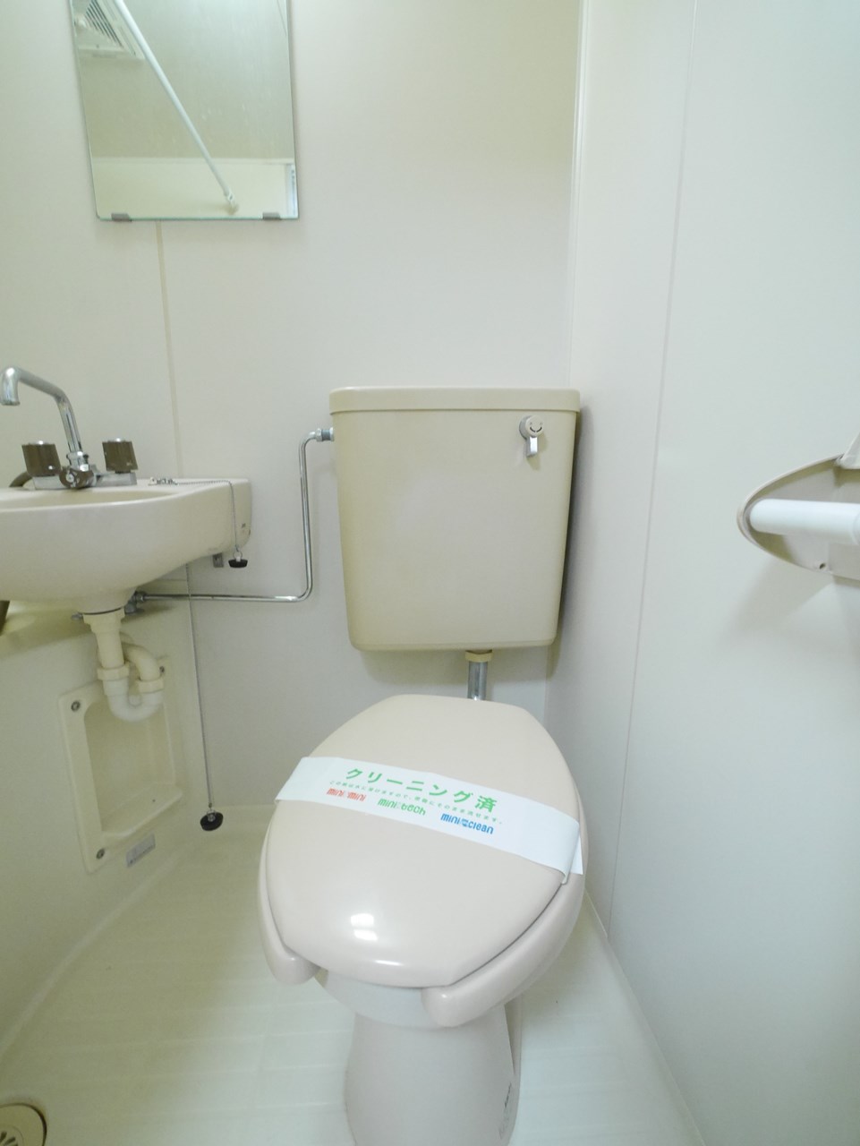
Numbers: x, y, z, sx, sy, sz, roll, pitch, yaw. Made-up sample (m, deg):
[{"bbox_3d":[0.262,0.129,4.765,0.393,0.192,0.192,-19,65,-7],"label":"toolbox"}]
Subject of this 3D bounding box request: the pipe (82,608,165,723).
[{"bbox_3d":[-0.506,0.153,0.772,0.090,0.210,0.125,0,11,0],"label":"pipe"}]

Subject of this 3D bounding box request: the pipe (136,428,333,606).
[{"bbox_3d":[-0.372,-0.098,0.867,0.395,0.330,0.045,0,11,0],"label":"pipe"}]

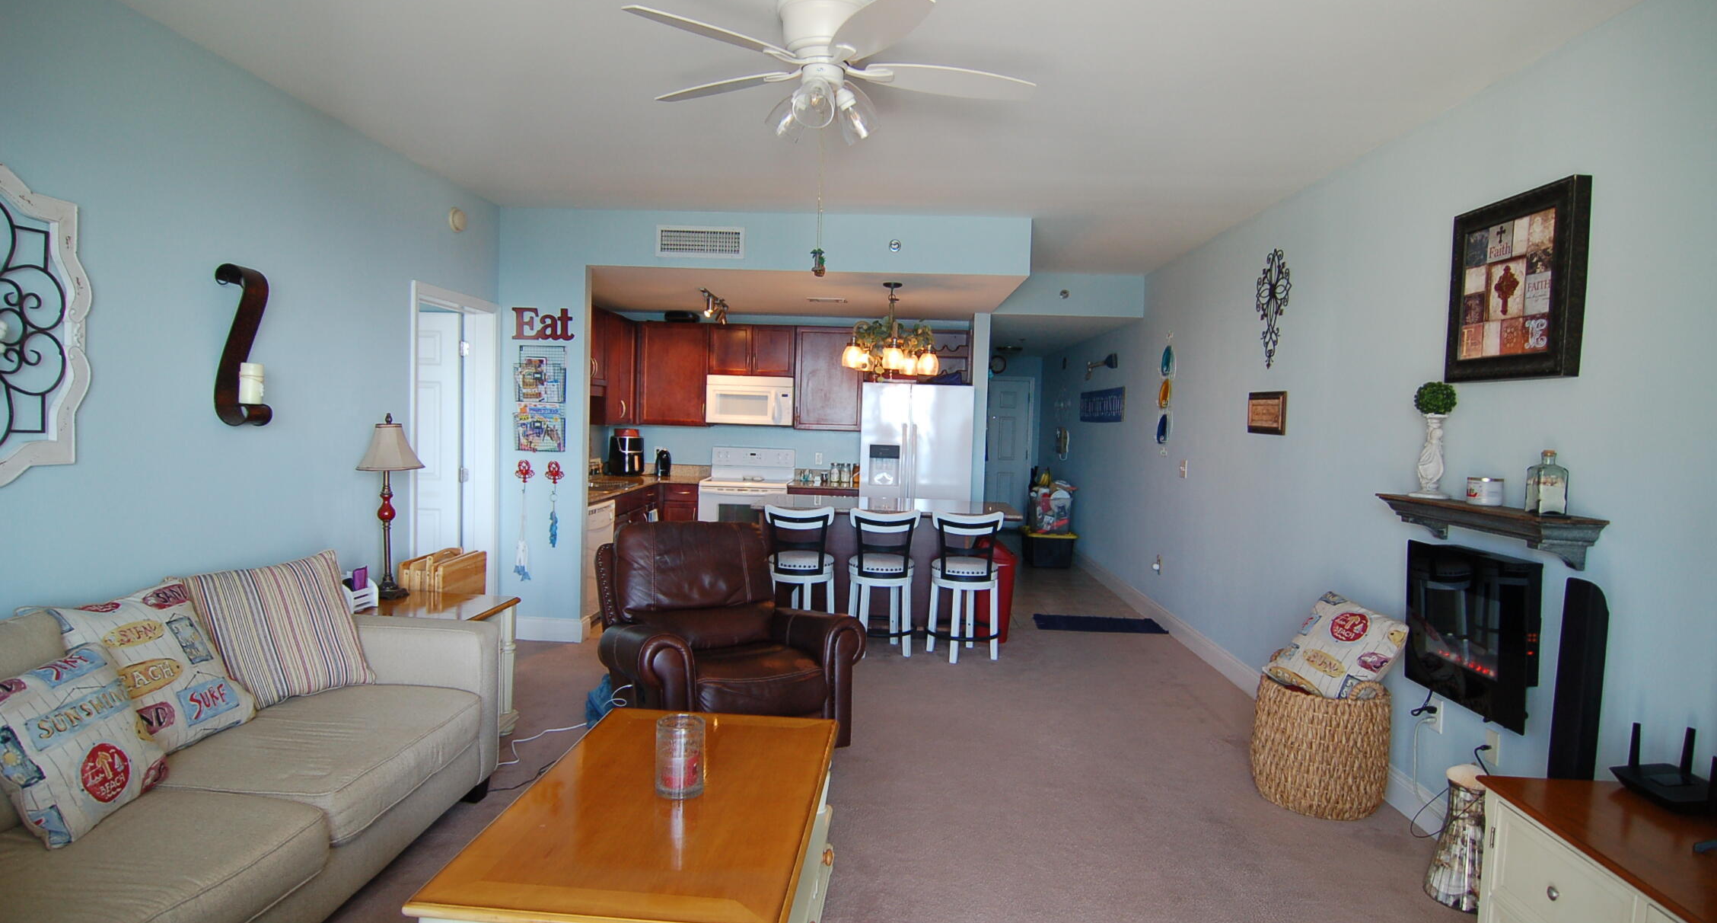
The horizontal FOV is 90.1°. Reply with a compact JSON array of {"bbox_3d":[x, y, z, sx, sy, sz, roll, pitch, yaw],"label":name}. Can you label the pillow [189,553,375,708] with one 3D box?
[{"bbox_3d":[-1.993,0.582,3.020,0.170,0.470,0.440,-21,-10,33],"label":"pillow"}]

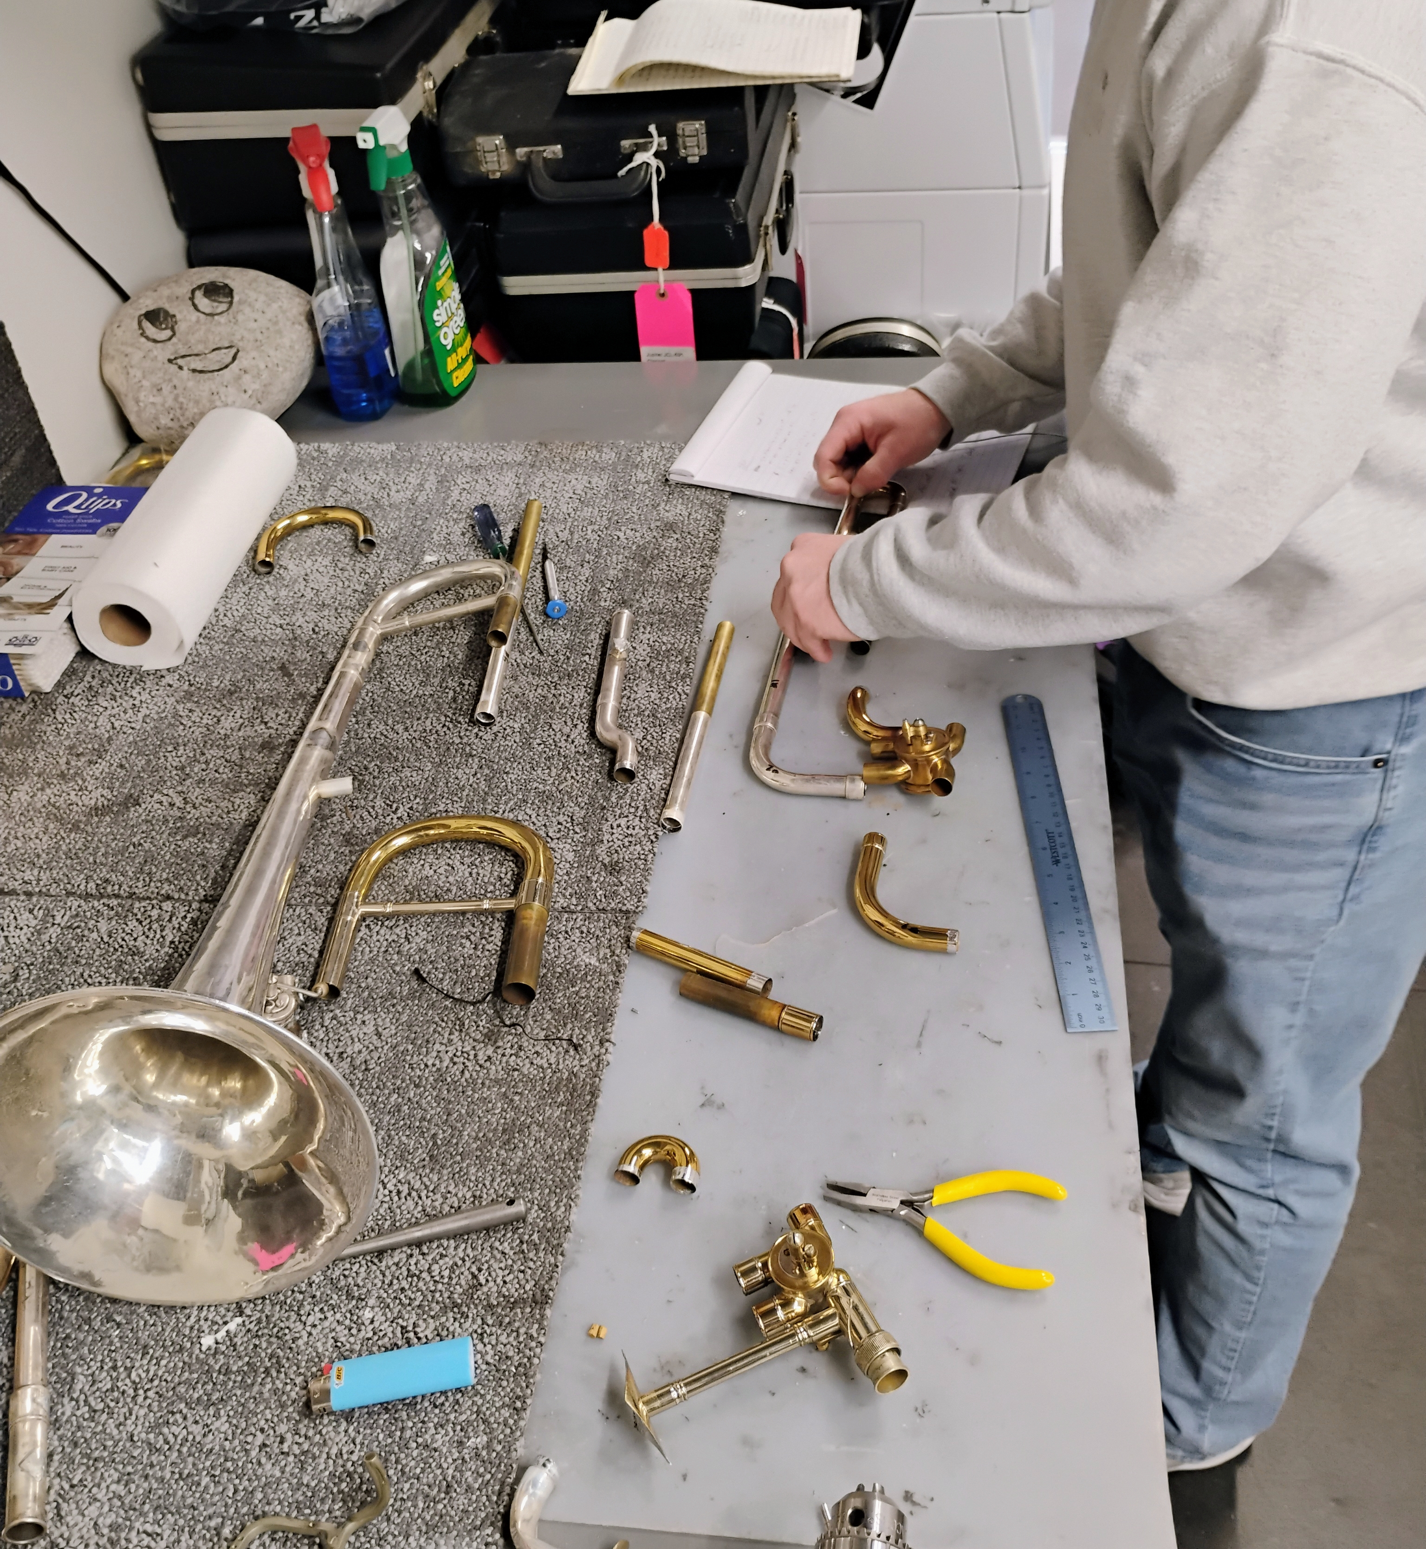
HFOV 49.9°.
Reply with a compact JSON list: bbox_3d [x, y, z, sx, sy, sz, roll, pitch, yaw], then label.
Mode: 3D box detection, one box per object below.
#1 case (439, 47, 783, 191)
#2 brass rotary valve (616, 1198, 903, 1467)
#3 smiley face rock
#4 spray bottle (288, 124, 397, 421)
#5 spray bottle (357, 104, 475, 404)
[{"bbox_3d":[-0.111,-0.705,1.623,0.308,0.074,0.225,-1,41,6],"label":"case"},{"bbox_3d":[0.015,0.276,0.746,0.122,0.056,0.108,-20,43,-15],"label":"brass rotary valve"},{"bbox_3d":[-0.488,-0.404,1.486,0.215,0.185,0.140,-18,42,-13],"label":"smiley face rock"},{"bbox_3d":[-0.369,-0.491,1.503,0.075,0.278,0.102,-14,42,-9],"label":"spray bottle"},{"bbox_3d":[-0.293,-0.508,1.510,0.068,0.282,0.104,13,45,21],"label":"spray bottle"}]

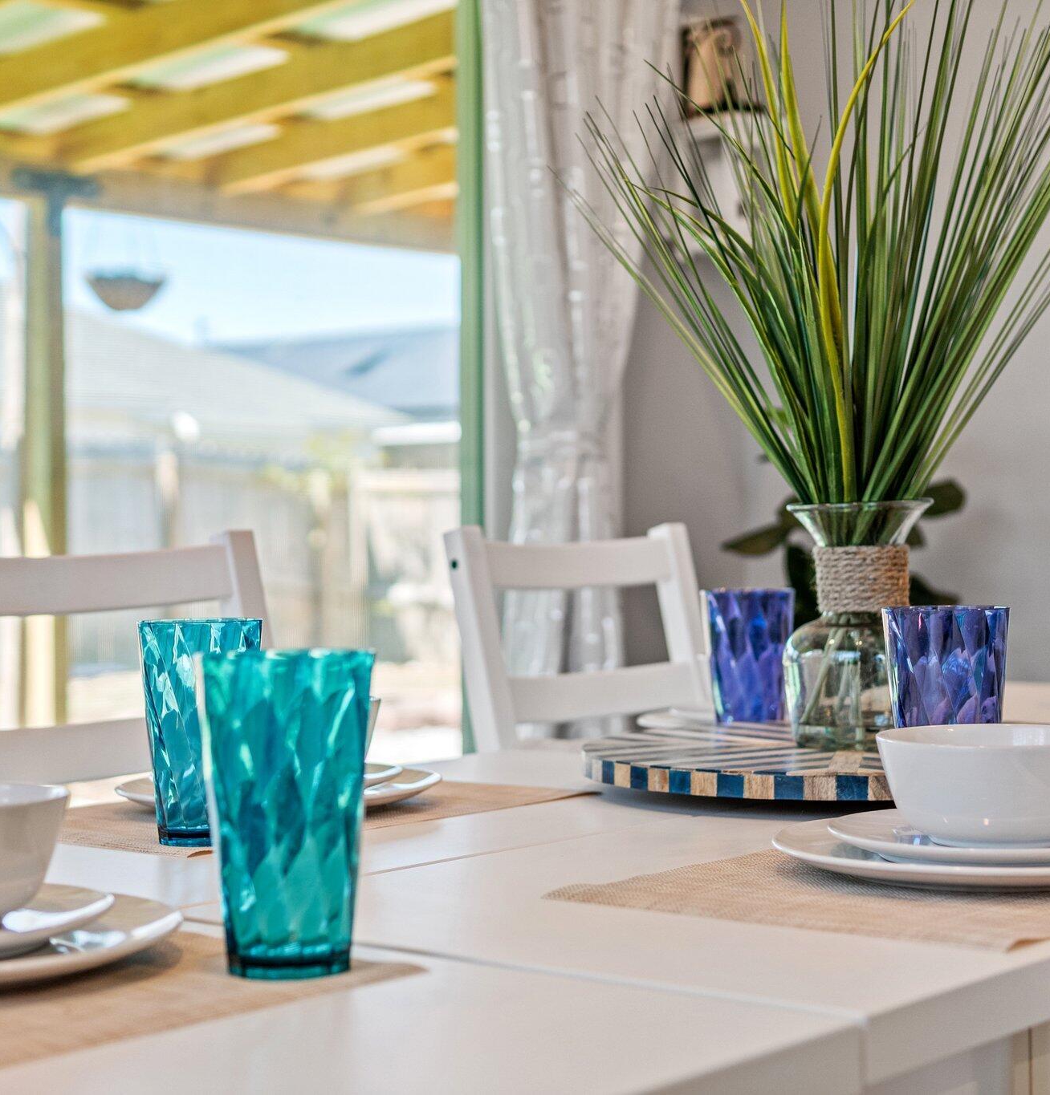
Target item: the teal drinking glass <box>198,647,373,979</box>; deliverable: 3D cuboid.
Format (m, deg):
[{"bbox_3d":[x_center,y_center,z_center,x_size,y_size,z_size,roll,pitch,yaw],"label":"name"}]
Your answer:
[{"bbox_3d":[-0.121,0.135,1.050,0.089,0.160,0.089,-1,0,0],"label":"teal drinking glass"}]

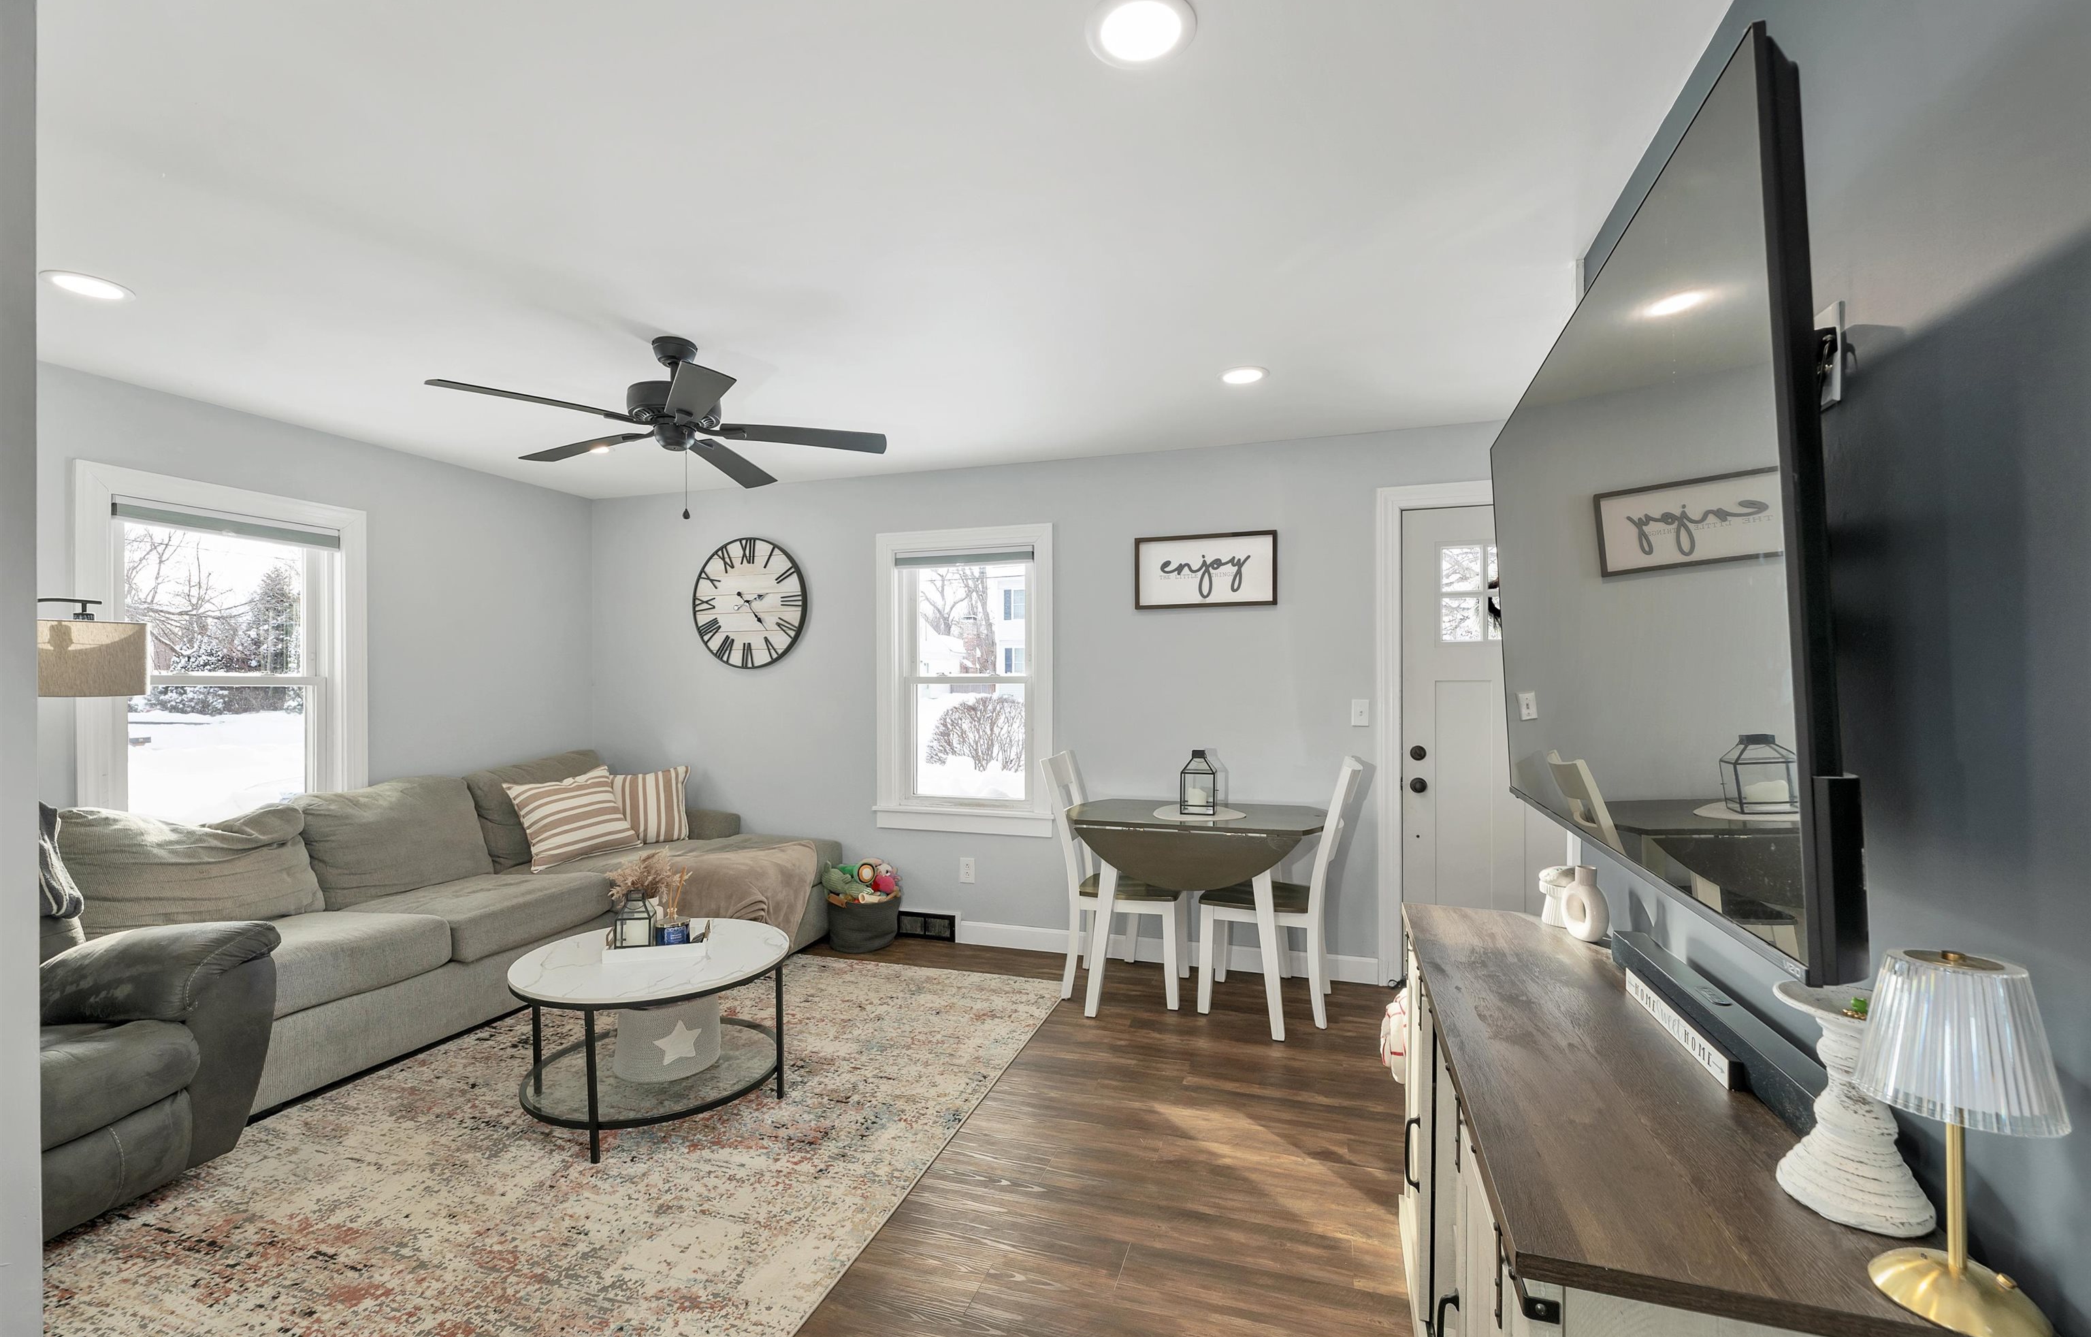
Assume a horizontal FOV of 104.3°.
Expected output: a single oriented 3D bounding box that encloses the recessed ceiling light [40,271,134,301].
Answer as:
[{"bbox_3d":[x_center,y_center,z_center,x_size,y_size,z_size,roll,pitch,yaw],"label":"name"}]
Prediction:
[{"bbox_3d":[-2.635,-1.048,2.238,0.172,0.020,0.172,0,-1,18],"label":"recessed ceiling light"}]

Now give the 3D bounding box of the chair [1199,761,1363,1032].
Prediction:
[{"bbox_3d":[0.969,0.876,3.350,0.590,1.000,0.440,0,-1,19],"label":"chair"}]

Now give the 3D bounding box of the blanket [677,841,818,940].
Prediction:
[{"bbox_3d":[-1.530,1.130,3.950,0.660,0.420,0.600,0,-1,18],"label":"blanket"}]

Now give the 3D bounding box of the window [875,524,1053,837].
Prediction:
[{"bbox_3d":[-0.405,0.070,4.115,0.970,1.550,0.110,0,-1,17],"label":"window"}]

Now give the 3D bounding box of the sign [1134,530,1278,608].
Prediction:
[{"bbox_3d":[0.731,-0.448,3.739,0.645,0.333,0.030,0,0,18],"label":"sign"}]

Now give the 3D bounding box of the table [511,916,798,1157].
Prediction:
[{"bbox_3d":[-1.251,1.148,2.651,0.800,0.455,0.800,0,0,0],"label":"table"}]

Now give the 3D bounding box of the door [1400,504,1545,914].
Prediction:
[{"bbox_3d":[1.945,0.337,3.415,0.820,2.040,0.050,0,-1,17],"label":"door"}]

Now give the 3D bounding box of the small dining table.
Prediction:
[{"bbox_3d":[0.633,0.997,3.413,1.070,0.760,0.660,0,0,18],"label":"small dining table"}]

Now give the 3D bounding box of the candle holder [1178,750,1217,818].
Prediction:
[{"bbox_3d":[0.648,0.482,3.457,0.138,0.265,0.138,0,0,10],"label":"candle holder"}]

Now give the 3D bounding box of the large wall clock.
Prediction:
[{"bbox_3d":[-1.648,-0.359,4.527,0.728,0.728,0.045,0,0,18],"label":"large wall clock"}]

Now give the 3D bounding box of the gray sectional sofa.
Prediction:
[{"bbox_3d":[-2.233,0.933,3.486,1.700,0.920,2.320,0,0,18],"label":"gray sectional sofa"}]

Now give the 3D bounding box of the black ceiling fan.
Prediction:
[{"bbox_3d":[-1.190,-0.872,2.615,1.280,0.350,1.280,0,-1,18],"label":"black ceiling fan"}]

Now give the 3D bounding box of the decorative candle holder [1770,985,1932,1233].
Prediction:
[{"bbox_3d":[0.908,0.487,0.916,0.130,0.224,0.130,0,0,18],"label":"decorative candle holder"}]

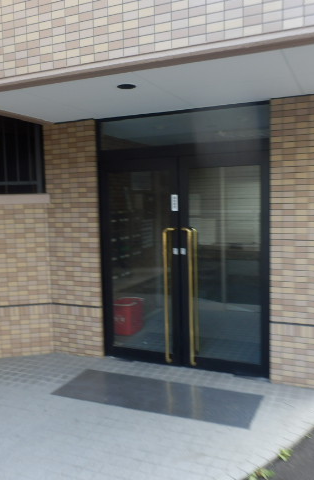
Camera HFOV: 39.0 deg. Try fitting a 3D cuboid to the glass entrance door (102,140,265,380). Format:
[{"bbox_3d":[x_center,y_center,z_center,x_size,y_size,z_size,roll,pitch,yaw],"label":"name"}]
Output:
[{"bbox_3d":[0.223,0.199,4.165,1.674,2.000,0.120,1,5,24],"label":"glass entrance door"}]

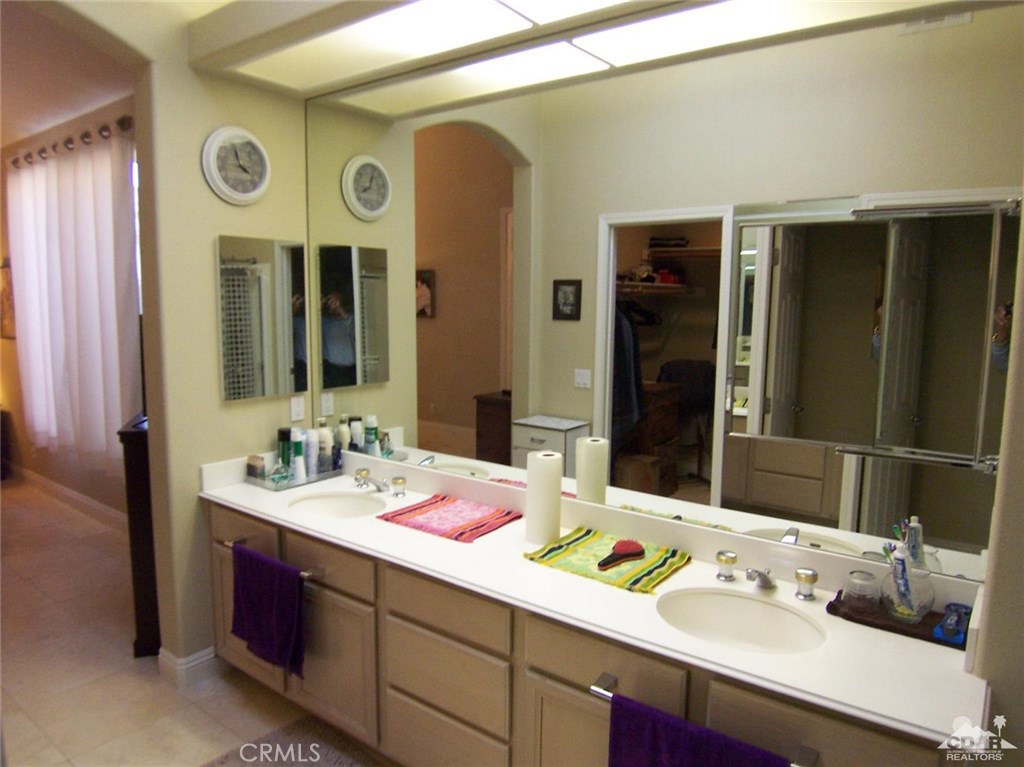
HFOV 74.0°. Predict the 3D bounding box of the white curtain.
[{"bbox_3d":[-2.981,-0.567,4.635,1.980,2.090,0.110,6,9,38],"label":"white curtain"}]

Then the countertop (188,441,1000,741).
[{"bbox_3d":[-0.039,0.477,2.184,2.585,0.130,0.582,6,8,36],"label":"countertop"}]

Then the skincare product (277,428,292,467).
[{"bbox_3d":[-0.989,0.297,2.966,0.055,0.205,0.055,-1,7,-19],"label":"skincare product"}]

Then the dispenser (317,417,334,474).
[{"bbox_3d":[-0.836,0.274,3.029,0.060,0.250,0.060,6,8,36],"label":"dispenser"}]

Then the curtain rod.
[{"bbox_3d":[-2.973,-1.590,4.518,2.050,0.070,0.080,6,9,38],"label":"curtain rod"}]

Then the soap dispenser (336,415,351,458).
[{"bbox_3d":[-0.768,0.263,3.122,0.060,0.250,0.060,6,8,36],"label":"soap dispenser"}]

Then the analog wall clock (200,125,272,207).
[{"bbox_3d":[-1.099,-0.872,2.721,0.042,0.300,0.295,6,8,36],"label":"analog wall clock"}]

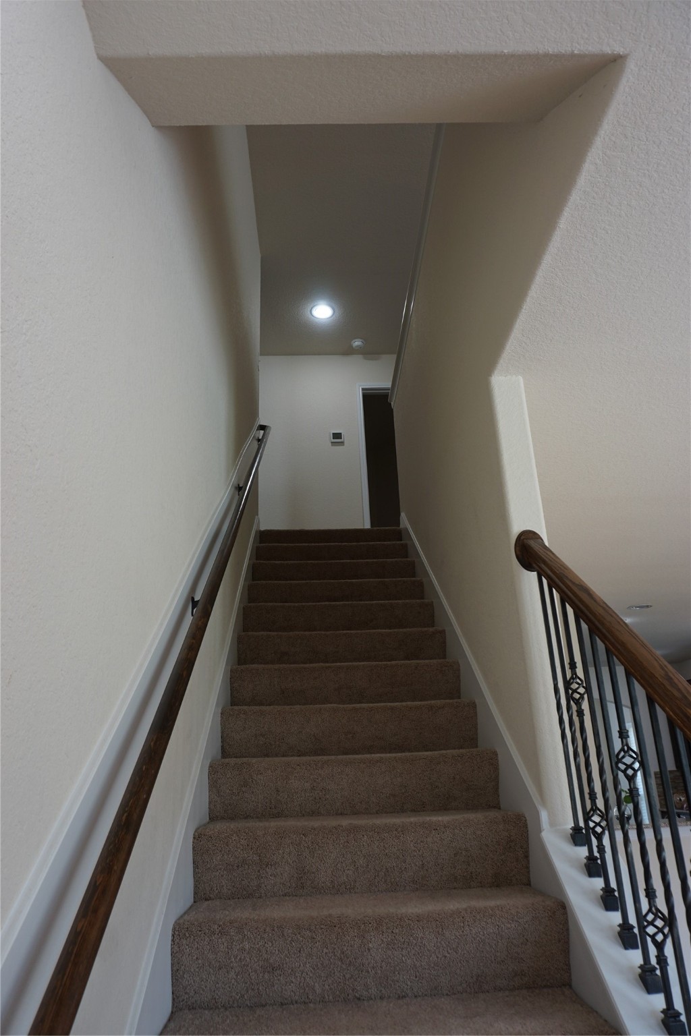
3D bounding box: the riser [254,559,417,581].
[{"bbox_3d":[-0.062,0.359,4.199,0.985,0.180,0.070,-1,-20,-3],"label":"riser"}]

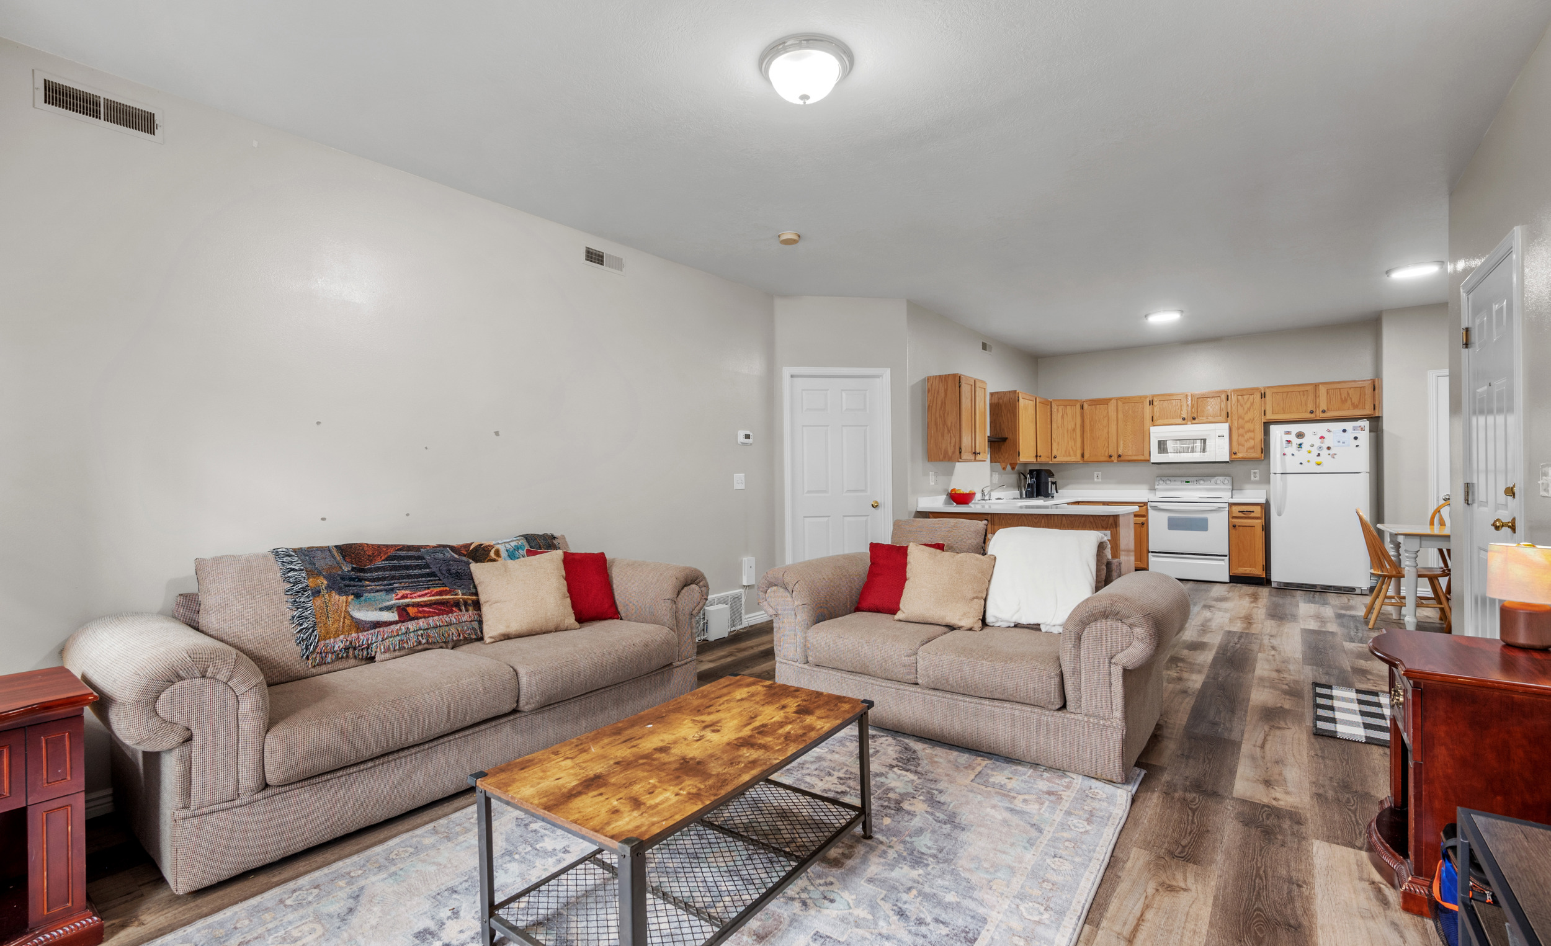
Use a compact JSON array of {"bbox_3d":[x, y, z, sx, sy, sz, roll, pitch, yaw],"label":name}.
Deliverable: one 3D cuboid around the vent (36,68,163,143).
[{"bbox_3d":[-2.496,-1.349,2.397,0.020,0.140,0.334,-1,0,38],"label":"vent"}]

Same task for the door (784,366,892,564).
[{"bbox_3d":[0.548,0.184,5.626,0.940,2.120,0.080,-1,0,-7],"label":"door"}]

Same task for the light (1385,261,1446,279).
[{"bbox_3d":[4.948,-1.552,5.001,0.330,0.050,0.330,-1,0,38],"label":"light"}]

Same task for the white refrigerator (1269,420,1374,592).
[{"bbox_3d":[5.612,0.349,6.690,0.745,1.678,0.730,-1,0,38],"label":"white refrigerator"}]

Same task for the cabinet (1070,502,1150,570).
[{"bbox_3d":[4.163,0.761,7.919,0.808,0.865,0.609,-1,0,38],"label":"cabinet"}]

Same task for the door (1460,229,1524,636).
[{"bbox_3d":[3.258,0.127,2.917,0.078,2.177,1.010,-1,0,38],"label":"door"}]

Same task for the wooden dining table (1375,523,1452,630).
[{"bbox_3d":[5.383,0.816,4.758,1.280,0.750,0.920,-1,0,38],"label":"wooden dining table"}]

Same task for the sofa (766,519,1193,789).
[{"bbox_3d":[1.000,0.772,3.383,1.900,0.940,0.950,-1,0,36],"label":"sofa"}]

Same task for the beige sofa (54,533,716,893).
[{"bbox_3d":[-1.454,0.800,2.930,0.920,0.940,2.350,-1,0,40],"label":"beige sofa"}]

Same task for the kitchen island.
[{"bbox_3d":[2.178,0.766,5.613,1.640,0.920,0.790,-1,0,38],"label":"kitchen island"}]

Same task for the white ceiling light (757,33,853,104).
[{"bbox_3d":[0.115,-1.446,2.398,0.356,0.155,0.356,-1,0,0],"label":"white ceiling light"}]

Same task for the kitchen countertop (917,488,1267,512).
[{"bbox_3d":[3.414,0.267,6.574,2.471,0.140,3.681,-1,0,38],"label":"kitchen countertop"}]

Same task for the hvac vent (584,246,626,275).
[{"bbox_3d":[-1.099,-1.375,4.177,0.020,0.129,0.329,-1,0,38],"label":"hvac vent"}]

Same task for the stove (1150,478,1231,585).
[{"bbox_3d":[4.721,0.626,7.344,0.755,1.140,0.670,-1,0,38],"label":"stove"}]

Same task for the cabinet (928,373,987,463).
[{"bbox_3d":[1.740,-0.497,6.136,0.325,0.785,0.700,-1,0,38],"label":"cabinet"}]

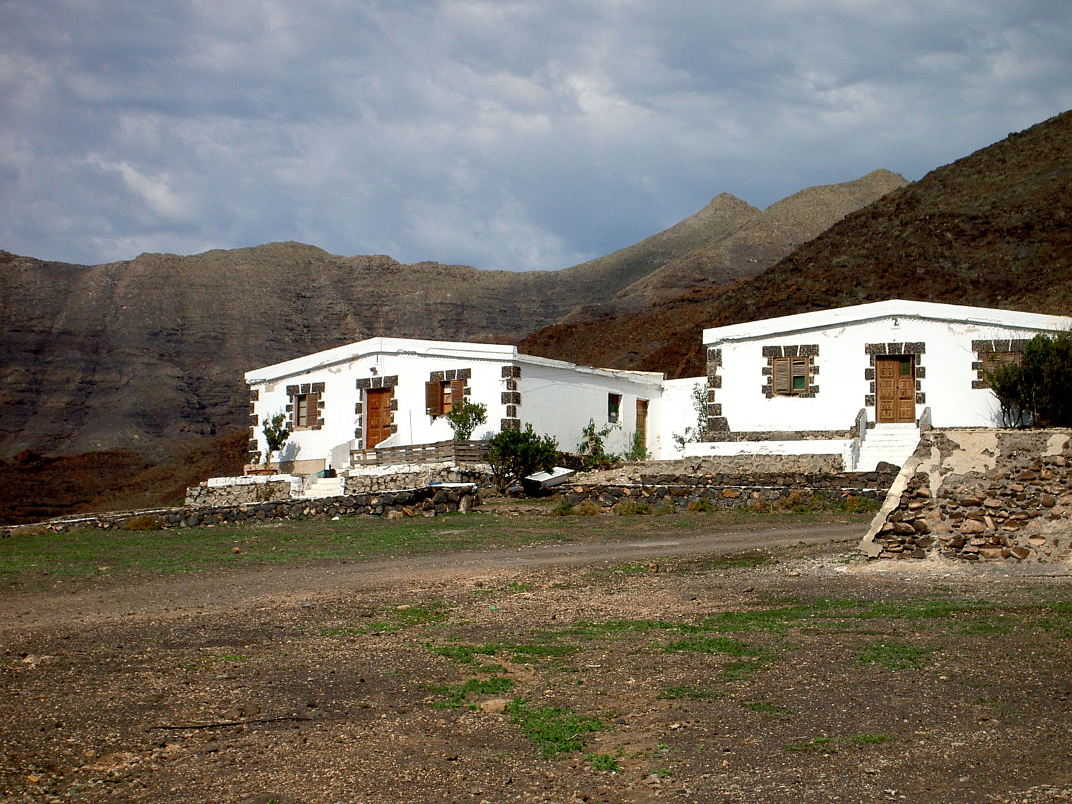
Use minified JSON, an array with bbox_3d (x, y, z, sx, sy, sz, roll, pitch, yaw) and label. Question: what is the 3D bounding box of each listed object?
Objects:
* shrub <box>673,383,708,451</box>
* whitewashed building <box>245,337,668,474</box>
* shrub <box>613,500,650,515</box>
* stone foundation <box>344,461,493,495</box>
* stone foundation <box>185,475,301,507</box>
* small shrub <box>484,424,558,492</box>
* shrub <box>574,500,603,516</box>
[{"bbox_3d":[4.859,0.511,98.800,1.200,2.250,1.100,0,-7,0],"label":"shrub"},{"bbox_3d":[-2.815,0.410,109.561,11.950,4.400,8.400,-5,-8,37],"label":"whitewashed building"},{"bbox_3d":[2.890,3.193,95.200,1.100,0.460,0.800,0,-7,0],"label":"shrub"},{"bbox_3d":[-3.815,2.574,102.347,4.650,0.950,1.900,-5,-8,37],"label":"stone foundation"},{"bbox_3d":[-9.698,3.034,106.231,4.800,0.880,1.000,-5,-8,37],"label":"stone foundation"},{"bbox_3d":[-0.466,1.793,100.500,2.300,2.100,2.100,0,-7,0],"label":"small shrub"},{"bbox_3d":[1.578,3.193,95.200,0.850,0.500,0.750,0,-7,0],"label":"shrub"}]

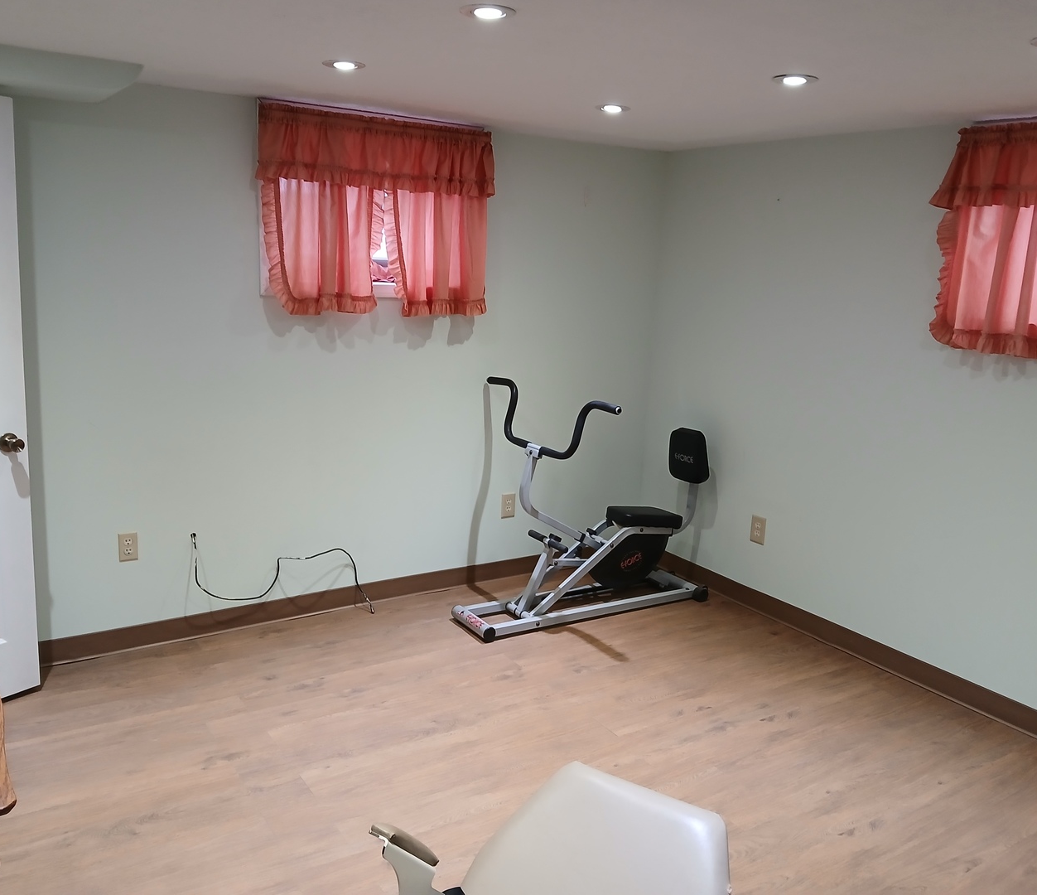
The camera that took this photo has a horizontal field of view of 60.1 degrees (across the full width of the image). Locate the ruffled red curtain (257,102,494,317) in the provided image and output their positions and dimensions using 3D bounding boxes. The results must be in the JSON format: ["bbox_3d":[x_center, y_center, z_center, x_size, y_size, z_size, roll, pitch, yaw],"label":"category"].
[{"bbox_3d":[-0.564,-0.943,3.719,1.060,0.790,0.120,-5,14,-33],"label":"ruffled red curtain"}]

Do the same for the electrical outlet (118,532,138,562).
[{"bbox_3d":[-1.514,0.388,3.481,0.071,0.116,0.012,-5,14,-33],"label":"electrical outlet"}]

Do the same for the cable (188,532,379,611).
[{"bbox_3d":[-0.982,0.547,3.824,0.770,0.450,0.100,-5,14,-33],"label":"cable"}]

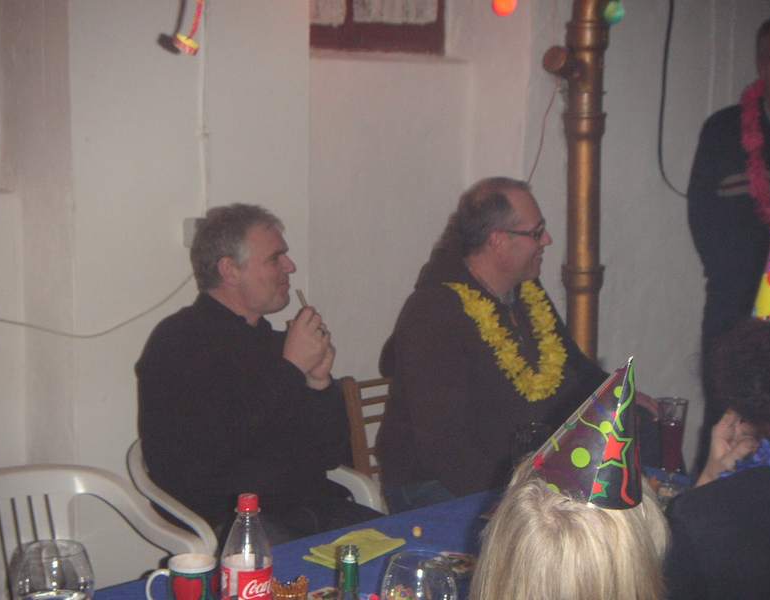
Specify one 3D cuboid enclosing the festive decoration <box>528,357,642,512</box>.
[{"bbox_3d":[0.240,0.130,1.575,0.128,0.152,0.128,17,17,0],"label":"festive decoration"}]

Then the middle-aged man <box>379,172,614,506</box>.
[{"bbox_3d":[0.350,0.420,3.500,0.660,1.380,0.820,-6,9,-44],"label":"middle-aged man"}]

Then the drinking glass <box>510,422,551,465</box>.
[{"bbox_3d":[0.314,0.352,3.160,0.084,0.160,0.084,0,7,0],"label":"drinking glass"}]

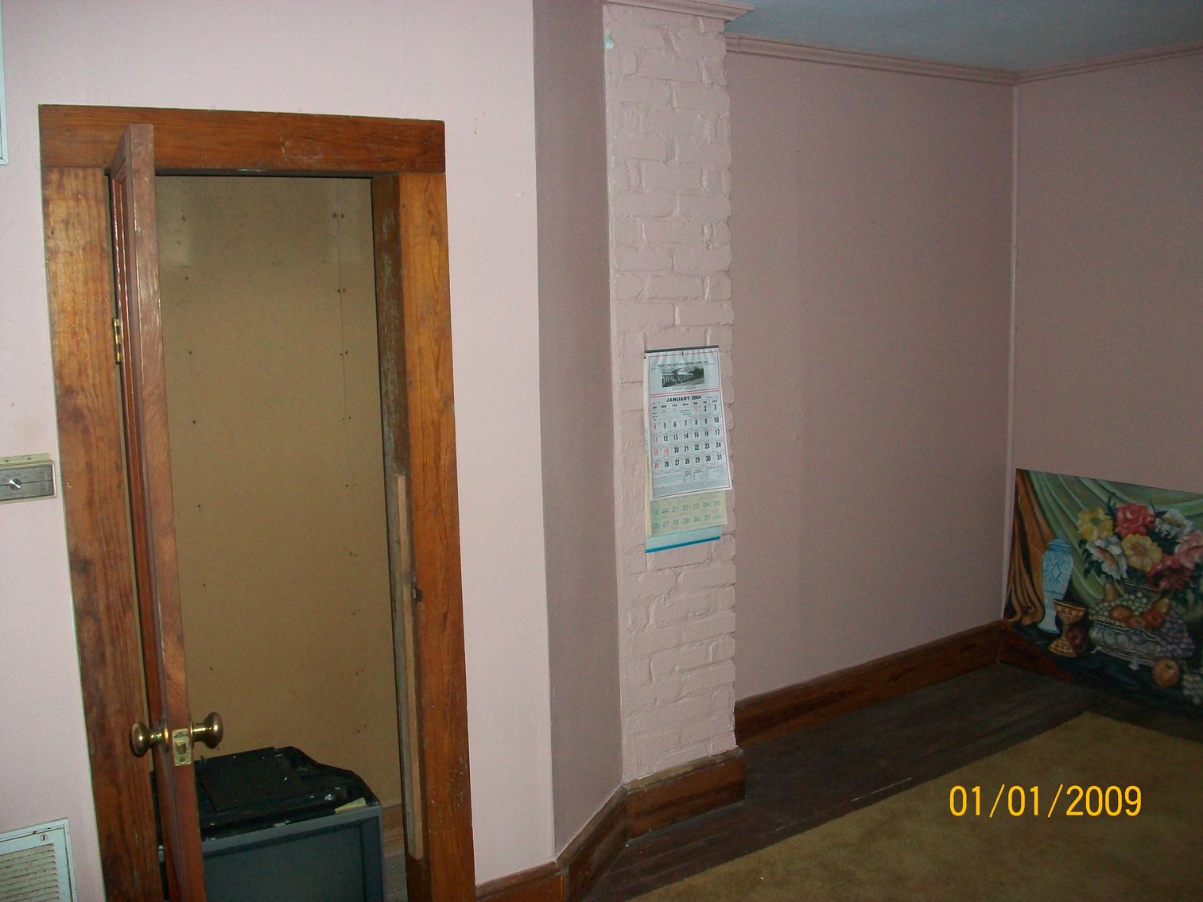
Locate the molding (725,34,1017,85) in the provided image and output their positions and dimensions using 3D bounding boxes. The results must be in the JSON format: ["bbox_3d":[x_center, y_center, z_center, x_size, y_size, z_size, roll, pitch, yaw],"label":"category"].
[{"bbox_3d":[0.965,-1.380,4.165,1.700,0.053,0.055,-7,11,-34],"label":"molding"}]

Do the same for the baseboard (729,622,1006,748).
[{"bbox_3d":[1.000,0.900,4.535,1.700,0.160,0.026,-7,11,-34],"label":"baseboard"}]

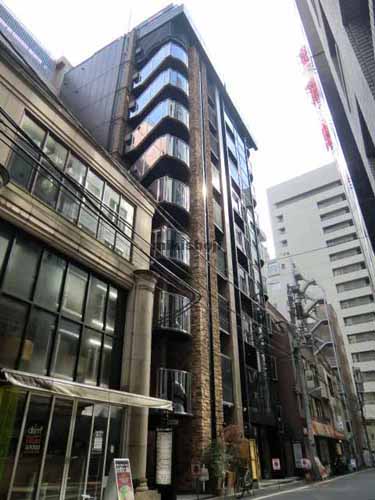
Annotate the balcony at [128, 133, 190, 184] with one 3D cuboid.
[{"bbox_3d":[-2.005,-5.083,20.437,4.100,1.900,1.600,-21,-35,31],"label":"balcony"}]

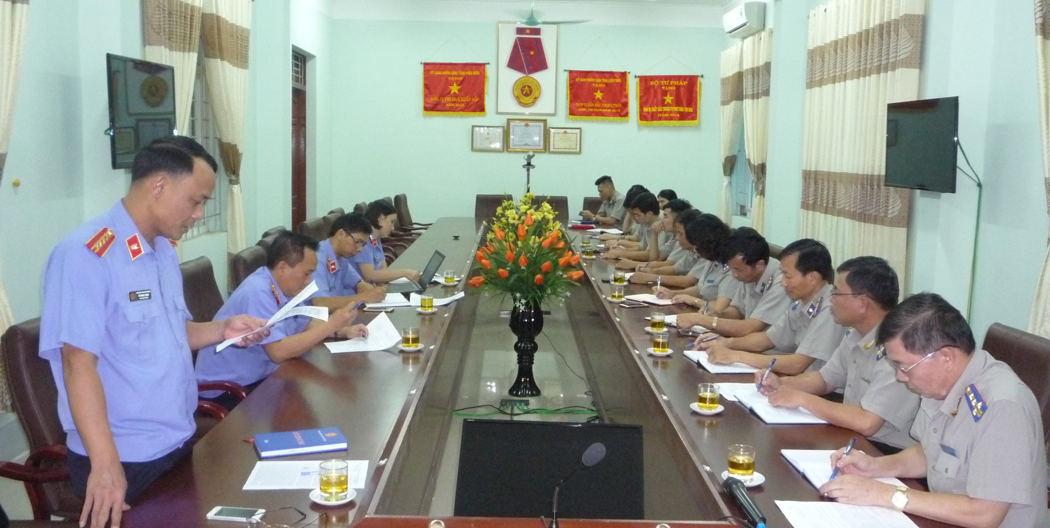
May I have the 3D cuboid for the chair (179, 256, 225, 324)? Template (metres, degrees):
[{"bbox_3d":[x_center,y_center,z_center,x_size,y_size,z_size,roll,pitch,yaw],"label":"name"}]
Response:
[{"bbox_3d":[-1.213,0.506,4.322,0.660,1.070,0.620,2,7,6],"label":"chair"}]

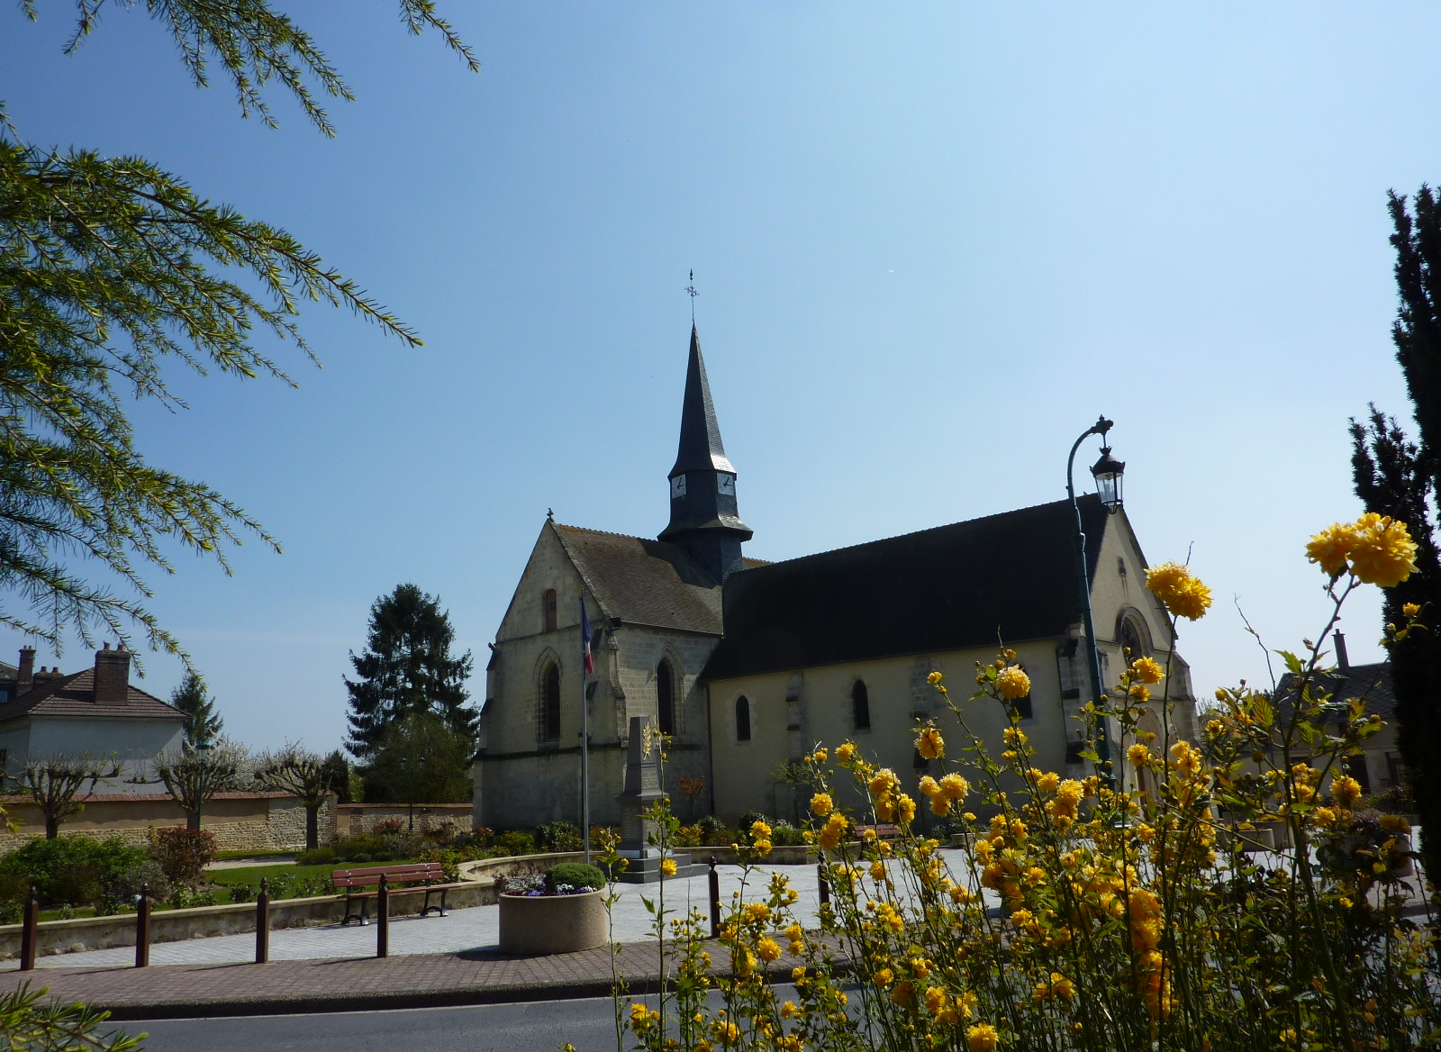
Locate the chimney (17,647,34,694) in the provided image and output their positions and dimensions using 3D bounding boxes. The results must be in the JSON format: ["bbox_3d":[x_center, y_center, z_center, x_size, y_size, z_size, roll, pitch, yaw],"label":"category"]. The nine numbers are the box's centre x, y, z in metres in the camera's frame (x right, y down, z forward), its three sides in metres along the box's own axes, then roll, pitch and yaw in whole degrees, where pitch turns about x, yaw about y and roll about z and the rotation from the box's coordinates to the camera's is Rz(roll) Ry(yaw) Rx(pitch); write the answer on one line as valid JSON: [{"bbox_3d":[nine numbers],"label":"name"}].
[{"bbox_3d":[-35.404,7.424,53.043,0.714,2.525,0.643,5,-15,-27],"label":"chimney"}]

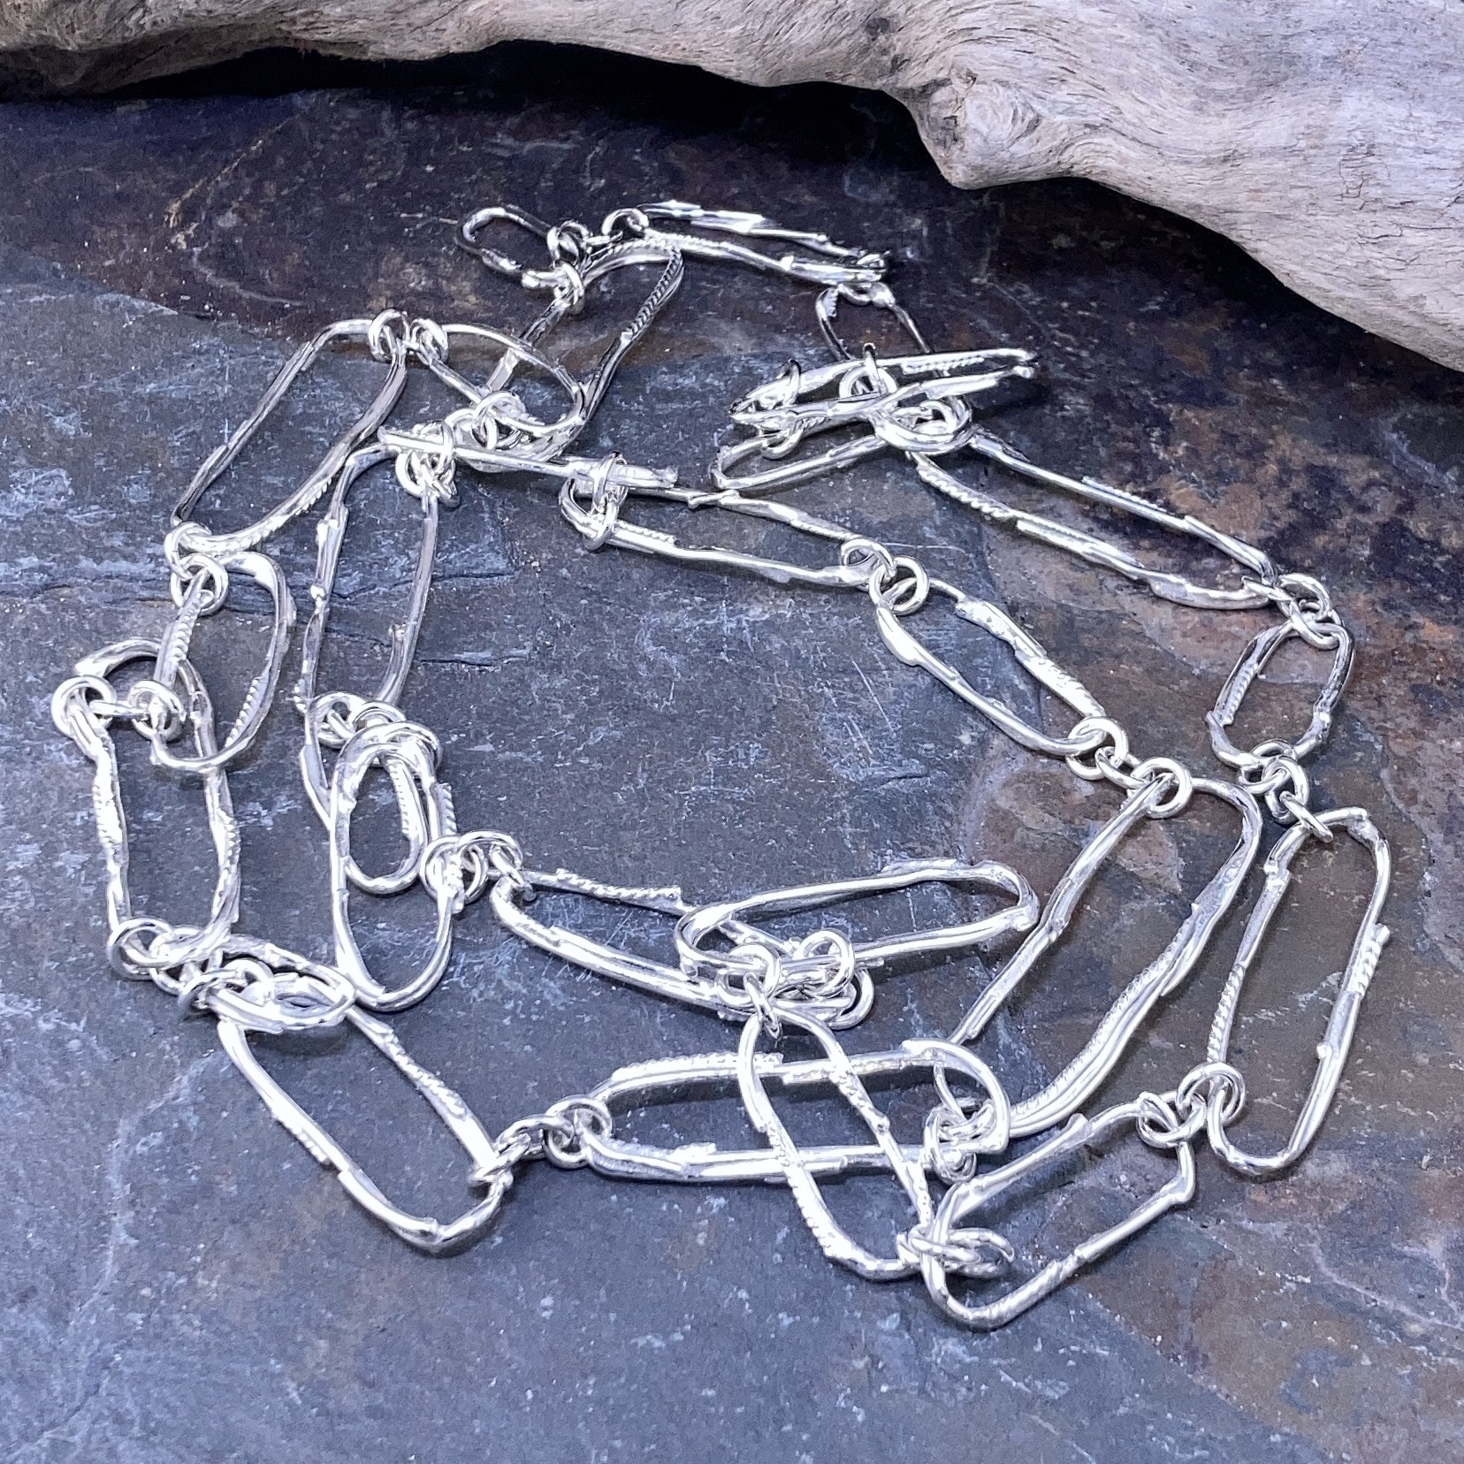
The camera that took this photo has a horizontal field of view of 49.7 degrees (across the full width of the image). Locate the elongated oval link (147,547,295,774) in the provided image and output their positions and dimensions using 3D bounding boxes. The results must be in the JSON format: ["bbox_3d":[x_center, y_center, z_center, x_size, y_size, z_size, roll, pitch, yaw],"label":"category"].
[{"bbox_3d":[-0.060,-0.009,0.187,0.014,0.003,0.034,0,50,0],"label":"elongated oval link"}]

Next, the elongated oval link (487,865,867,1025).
[{"bbox_3d":[-0.006,0.024,0.179,0.045,0.004,0.012,20,57,14],"label":"elongated oval link"}]

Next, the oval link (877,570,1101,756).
[{"bbox_3d":[0.033,-0.009,0.204,0.013,0.004,0.036,-36,62,-23],"label":"oval link"}]

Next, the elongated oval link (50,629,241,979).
[{"bbox_3d":[-0.064,0.006,0.177,0.014,0.004,0.044,-18,58,-12],"label":"elongated oval link"}]

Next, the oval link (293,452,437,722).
[{"bbox_3d":[-0.048,-0.021,0.212,0.016,0.004,0.051,-2,54,-2],"label":"oval link"}]

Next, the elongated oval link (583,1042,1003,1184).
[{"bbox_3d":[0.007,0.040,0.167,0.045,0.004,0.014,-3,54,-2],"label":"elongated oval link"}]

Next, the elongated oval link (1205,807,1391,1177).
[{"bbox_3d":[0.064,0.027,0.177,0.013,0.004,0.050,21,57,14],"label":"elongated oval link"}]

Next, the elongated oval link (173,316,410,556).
[{"bbox_3d":[-0.057,-0.040,0.209,0.017,0.003,0.045,18,58,12],"label":"elongated oval link"}]

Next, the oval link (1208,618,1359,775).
[{"bbox_3d":[0.065,-0.005,0.185,0.011,0.003,0.026,33,62,20],"label":"oval link"}]

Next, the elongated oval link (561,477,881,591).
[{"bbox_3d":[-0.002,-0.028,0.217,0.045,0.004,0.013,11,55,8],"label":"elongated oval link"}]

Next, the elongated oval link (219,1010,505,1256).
[{"bbox_3d":[-0.037,0.037,0.157,0.037,0.003,0.014,37,63,22],"label":"elongated oval link"}]

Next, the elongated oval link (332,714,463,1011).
[{"bbox_3d":[-0.039,0.015,0.185,0.014,0.004,0.039,-9,55,-7],"label":"elongated oval link"}]

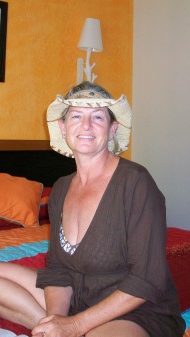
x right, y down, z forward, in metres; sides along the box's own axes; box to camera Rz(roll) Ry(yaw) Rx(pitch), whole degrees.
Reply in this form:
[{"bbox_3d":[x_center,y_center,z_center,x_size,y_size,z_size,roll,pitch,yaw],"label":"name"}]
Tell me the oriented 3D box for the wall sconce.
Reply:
[{"bbox_3d":[-0.049,-0.949,3.460,0.205,0.580,0.240,-2,4,-41],"label":"wall sconce"}]

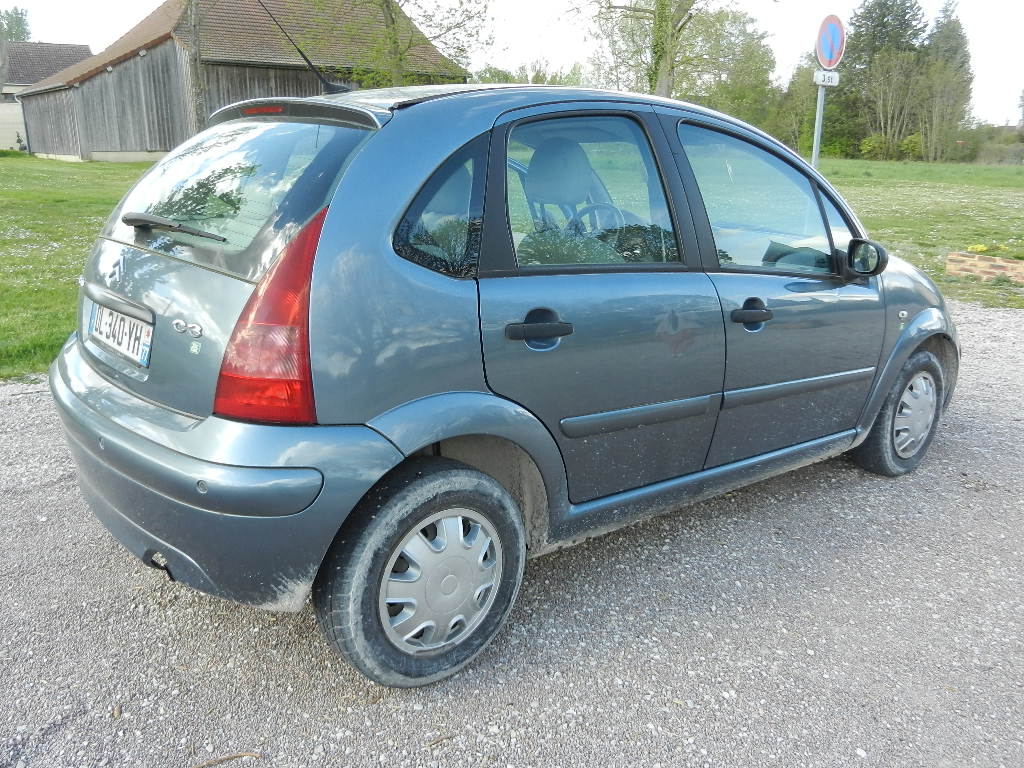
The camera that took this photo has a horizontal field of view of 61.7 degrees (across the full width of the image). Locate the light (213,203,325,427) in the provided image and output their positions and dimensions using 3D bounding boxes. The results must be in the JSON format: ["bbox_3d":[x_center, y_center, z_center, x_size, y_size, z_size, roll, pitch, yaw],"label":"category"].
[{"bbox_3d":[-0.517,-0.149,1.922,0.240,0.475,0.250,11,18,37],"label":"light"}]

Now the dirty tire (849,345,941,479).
[{"bbox_3d":[1.681,0.112,3.751,0.580,0.580,0.180,-11,18,-38],"label":"dirty tire"}]

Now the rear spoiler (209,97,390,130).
[{"bbox_3d":[-0.676,-0.770,2.494,0.220,0.115,1.140,-11,18,-38],"label":"rear spoiler"}]

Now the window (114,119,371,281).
[{"bbox_3d":[-0.860,-0.538,2.396,1.180,0.150,0.530,16,65,49],"label":"window"}]

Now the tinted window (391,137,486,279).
[{"bbox_3d":[-0.152,-0.431,2.102,0.350,0.385,0.060,-11,0,-34],"label":"tinted window"}]

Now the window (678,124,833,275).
[{"bbox_3d":[0.860,-0.615,2.928,0.780,0.510,0.060,-7,-2,-38],"label":"window"}]

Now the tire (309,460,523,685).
[{"bbox_3d":[-0.224,0.486,2.239,0.580,0.580,0.180,-11,18,-38],"label":"tire"}]

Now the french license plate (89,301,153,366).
[{"bbox_3d":[-1.062,-0.142,2.322,0.015,0.110,0.520,-2,12,-40],"label":"french license plate"}]

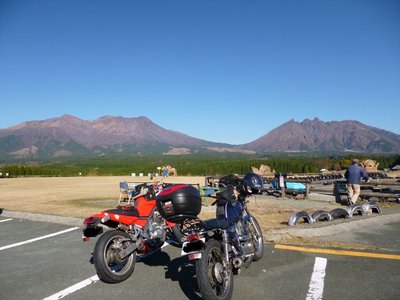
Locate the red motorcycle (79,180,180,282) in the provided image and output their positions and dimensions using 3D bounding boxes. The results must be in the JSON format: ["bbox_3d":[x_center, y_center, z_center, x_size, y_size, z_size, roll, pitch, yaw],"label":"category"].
[{"bbox_3d":[-0.734,1.036,3.974,0.800,1.150,2.100,-12,-7,26],"label":"red motorcycle"}]

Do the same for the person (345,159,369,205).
[{"bbox_3d":[5.435,1.108,9.600,0.720,1.600,0.460,-1,-2,30],"label":"person"}]

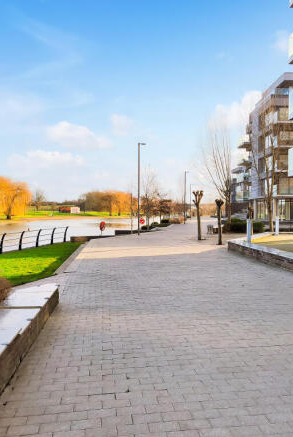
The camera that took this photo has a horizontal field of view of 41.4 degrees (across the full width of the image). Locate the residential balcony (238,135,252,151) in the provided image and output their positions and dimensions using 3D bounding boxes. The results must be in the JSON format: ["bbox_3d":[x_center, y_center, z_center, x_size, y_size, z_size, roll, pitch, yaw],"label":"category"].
[{"bbox_3d":[16.198,-12.370,62.300,1.700,1.400,4.600,0,1,5],"label":"residential balcony"}]

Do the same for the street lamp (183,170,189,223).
[{"bbox_3d":[4.463,-2.354,43.000,0.550,5.800,0.220,0,1,14],"label":"street lamp"}]

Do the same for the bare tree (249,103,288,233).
[{"bbox_3d":[8.592,-3.479,27.500,3.000,9.000,3.000,0,1,0],"label":"bare tree"}]

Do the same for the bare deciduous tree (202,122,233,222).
[{"bbox_3d":[6.042,-3.608,32.500,3.100,9.100,3.100,0,1,0],"label":"bare deciduous tree"}]

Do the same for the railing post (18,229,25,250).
[{"bbox_3d":[-7.204,1.301,22.500,0.300,1.070,0.080,0,1,14],"label":"railing post"}]

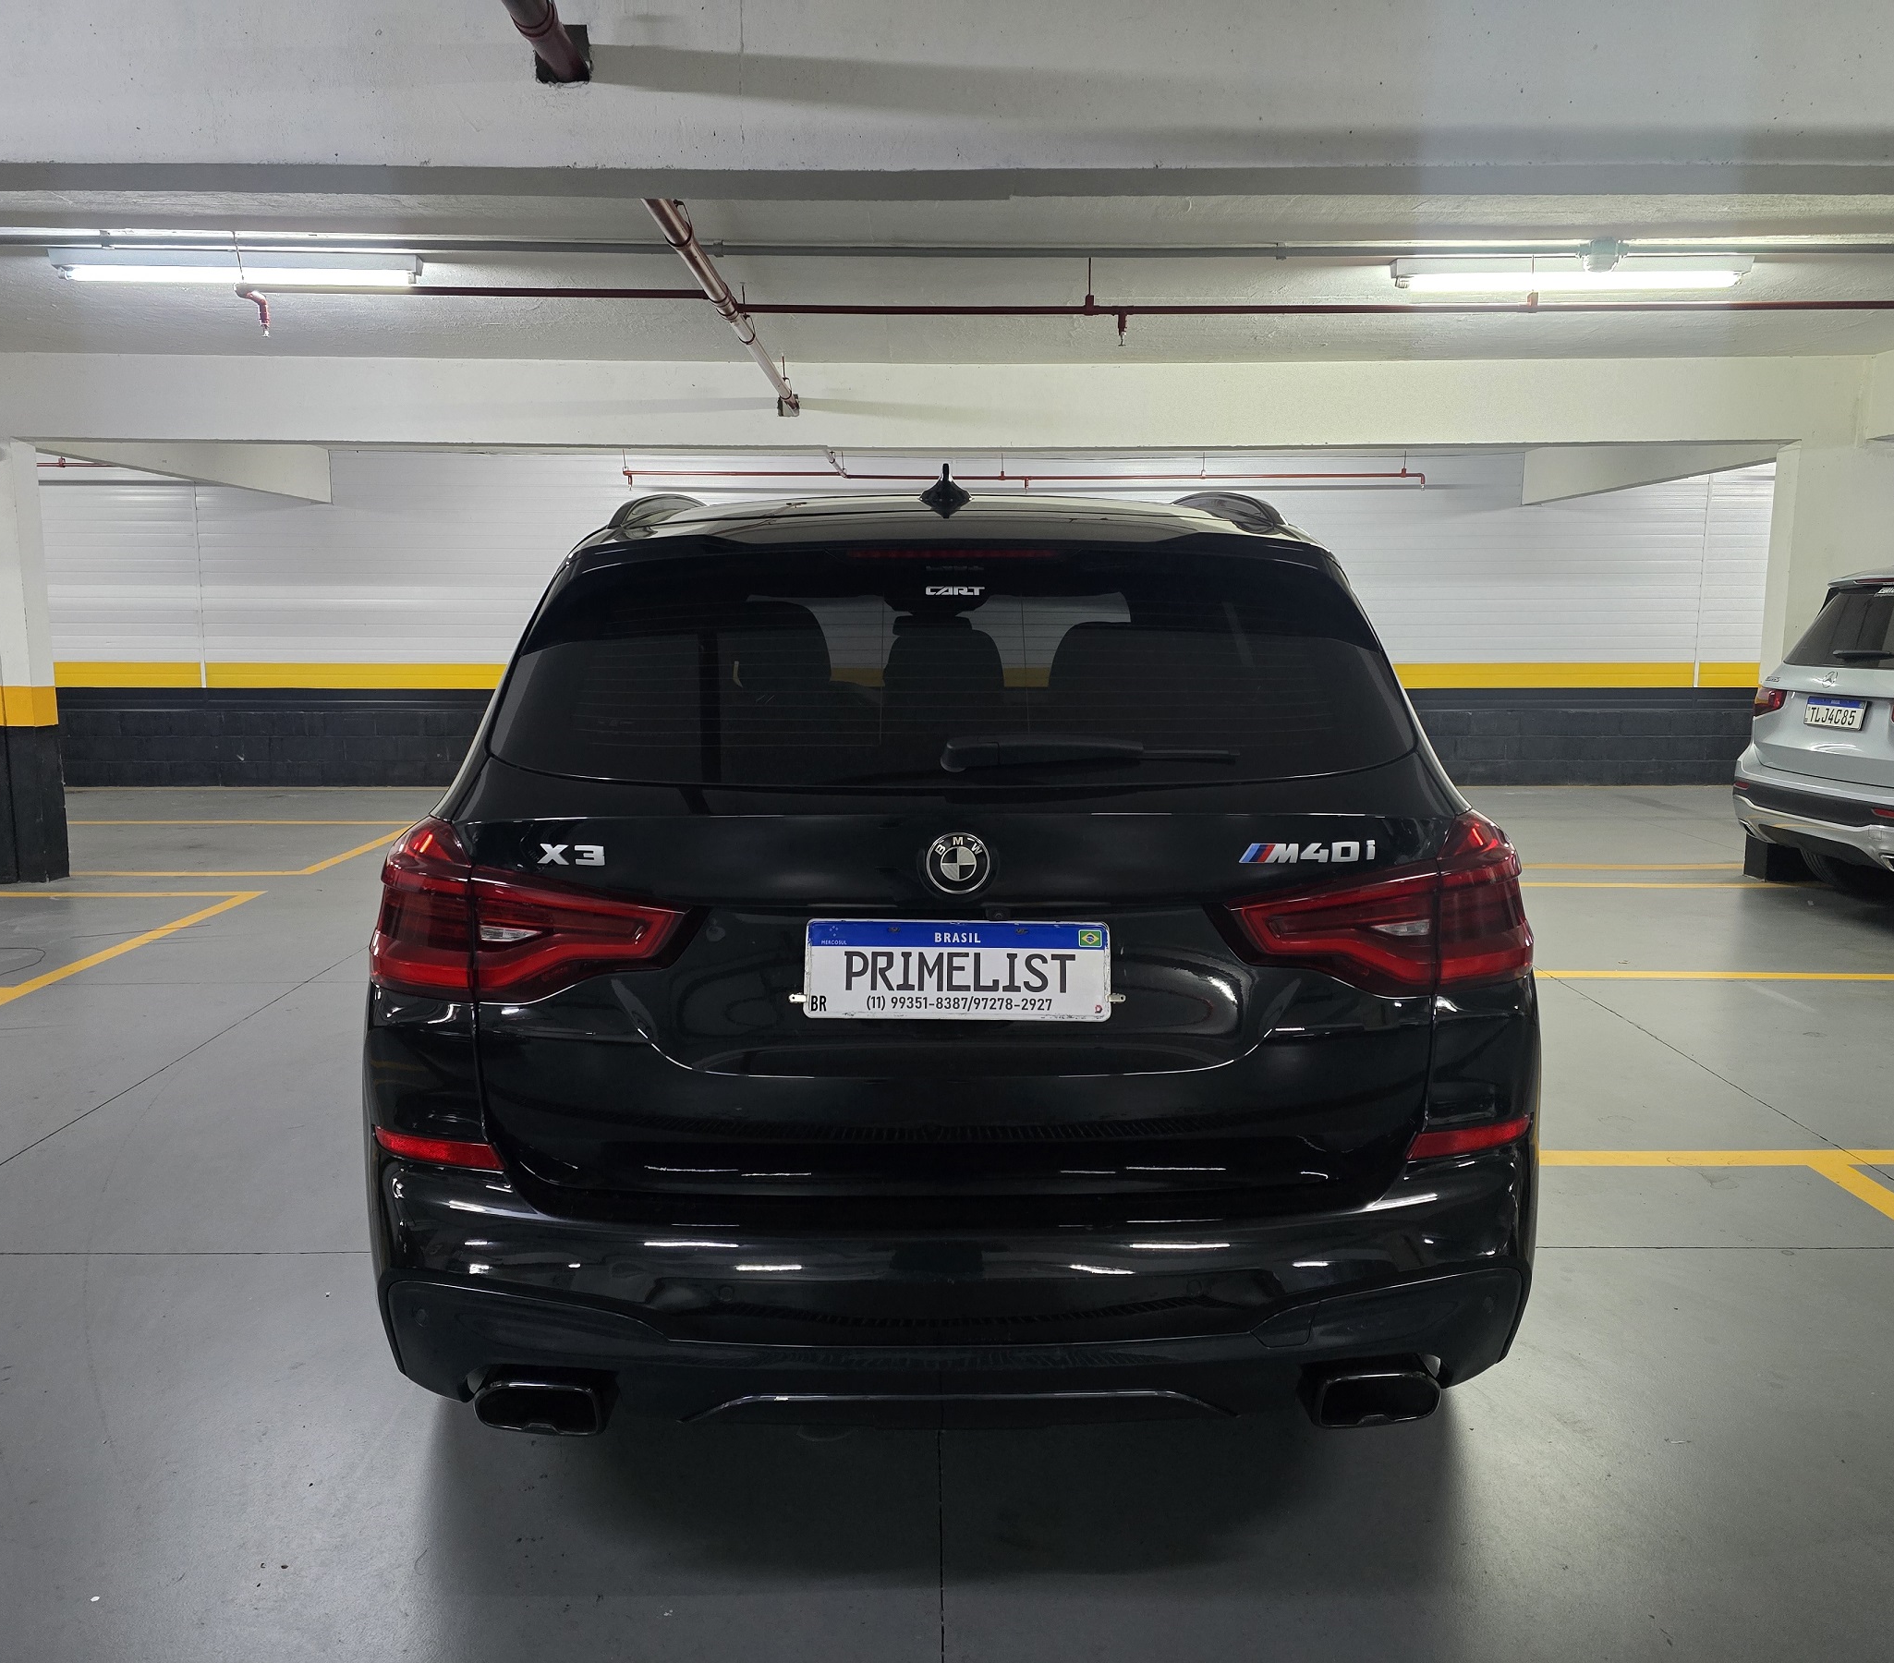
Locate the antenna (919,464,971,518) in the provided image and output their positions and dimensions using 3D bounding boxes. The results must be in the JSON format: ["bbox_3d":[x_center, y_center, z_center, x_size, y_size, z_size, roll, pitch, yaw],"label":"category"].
[{"bbox_3d":[-0.002,-0.584,2.500,0.080,0.075,0.170,0,9,-1],"label":"antenna"}]

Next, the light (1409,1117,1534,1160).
[{"bbox_3d":[0.702,0.417,2.047,0.210,0.048,0.075,-2,9,-14],"label":"light"}]

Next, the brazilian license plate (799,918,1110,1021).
[{"bbox_3d":[0.014,0.183,1.930,0.400,0.130,0.015,1,-5,-1],"label":"brazilian license plate"}]

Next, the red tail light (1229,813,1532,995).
[{"bbox_3d":[0.615,0.111,2.080,0.500,0.240,0.290,0,9,-1],"label":"red tail light"}]

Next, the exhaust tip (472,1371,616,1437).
[{"bbox_3d":[-0.559,0.770,2.056,0.165,0.080,0.130,0,9,-1],"label":"exhaust tip"}]

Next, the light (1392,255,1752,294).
[{"bbox_3d":[2.193,-1.950,5.160,1.260,0.095,0.080,0,9,0],"label":"light"}]

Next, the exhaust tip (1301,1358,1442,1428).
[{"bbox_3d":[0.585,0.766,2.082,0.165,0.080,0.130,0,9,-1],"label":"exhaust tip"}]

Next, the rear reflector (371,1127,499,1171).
[{"bbox_3d":[-0.677,0.421,2.016,0.210,0.048,0.075,2,9,12],"label":"rear reflector"}]

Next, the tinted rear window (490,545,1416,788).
[{"bbox_3d":[0.006,-0.234,2.192,1.310,0.450,0.100,0,-31,-1],"label":"tinted rear window"}]

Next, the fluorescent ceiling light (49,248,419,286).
[{"bbox_3d":[-2.431,-1.929,5.030,1.260,0.095,0.080,0,9,0],"label":"fluorescent ceiling light"}]

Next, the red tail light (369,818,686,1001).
[{"bbox_3d":[-0.594,0.115,2.053,0.500,0.240,0.290,0,9,-1],"label":"red tail light"}]

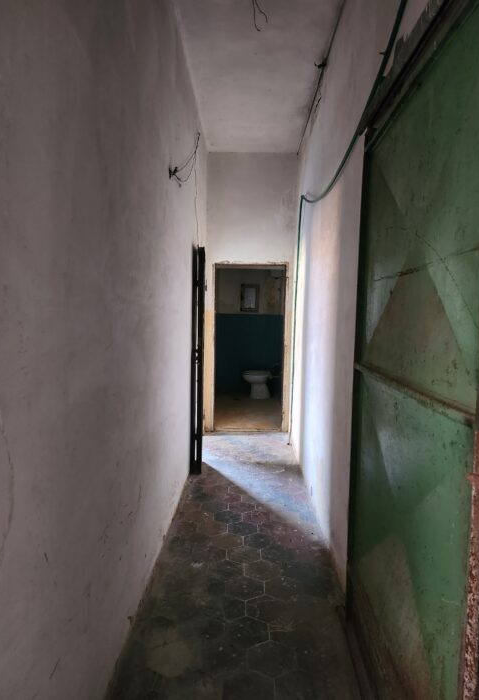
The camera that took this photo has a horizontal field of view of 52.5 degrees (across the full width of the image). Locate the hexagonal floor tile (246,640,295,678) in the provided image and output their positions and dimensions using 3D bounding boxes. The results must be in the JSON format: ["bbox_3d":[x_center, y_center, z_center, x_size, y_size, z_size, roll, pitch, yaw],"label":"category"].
[{"bbox_3d":[0.135,1.295,2.018,0.198,0.015,0.229,1,5,-1],"label":"hexagonal floor tile"}]

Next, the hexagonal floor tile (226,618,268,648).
[{"bbox_3d":[0.034,1.279,2.190,0.198,0.015,0.229,1,5,-1],"label":"hexagonal floor tile"}]

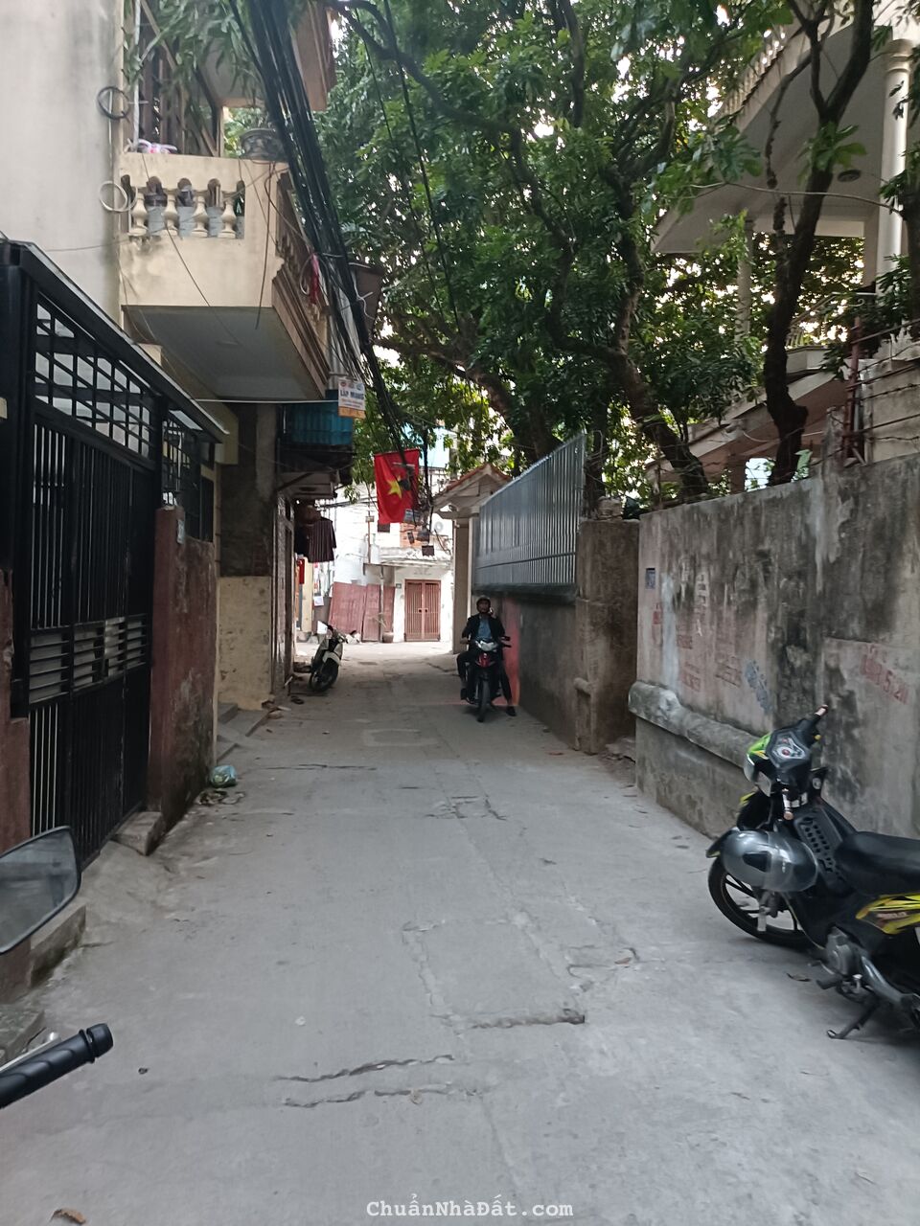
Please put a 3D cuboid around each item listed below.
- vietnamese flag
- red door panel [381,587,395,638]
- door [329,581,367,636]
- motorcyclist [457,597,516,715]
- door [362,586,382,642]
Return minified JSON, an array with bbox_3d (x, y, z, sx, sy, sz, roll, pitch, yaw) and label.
[{"bbox_3d":[-1.084,-2.193,15.300,0.800,1.270,0.120,0,2,-5],"label":"vietnamese flag"},{"bbox_3d":[-2.174,-0.014,26.800,0.450,1.670,0.070,0,2,-5],"label":"red door panel"},{"bbox_3d":[-3.407,-0.072,26.800,1.100,1.740,0.070,0,2,-5],"label":"door"},{"bbox_3d":[0.336,0.550,11.300,0.740,1.530,0.850,0,2,-1],"label":"motorcyclist"},{"bbox_3d":[-2.653,0.014,26.800,0.550,1.750,0.070,0,2,-5],"label":"door"}]

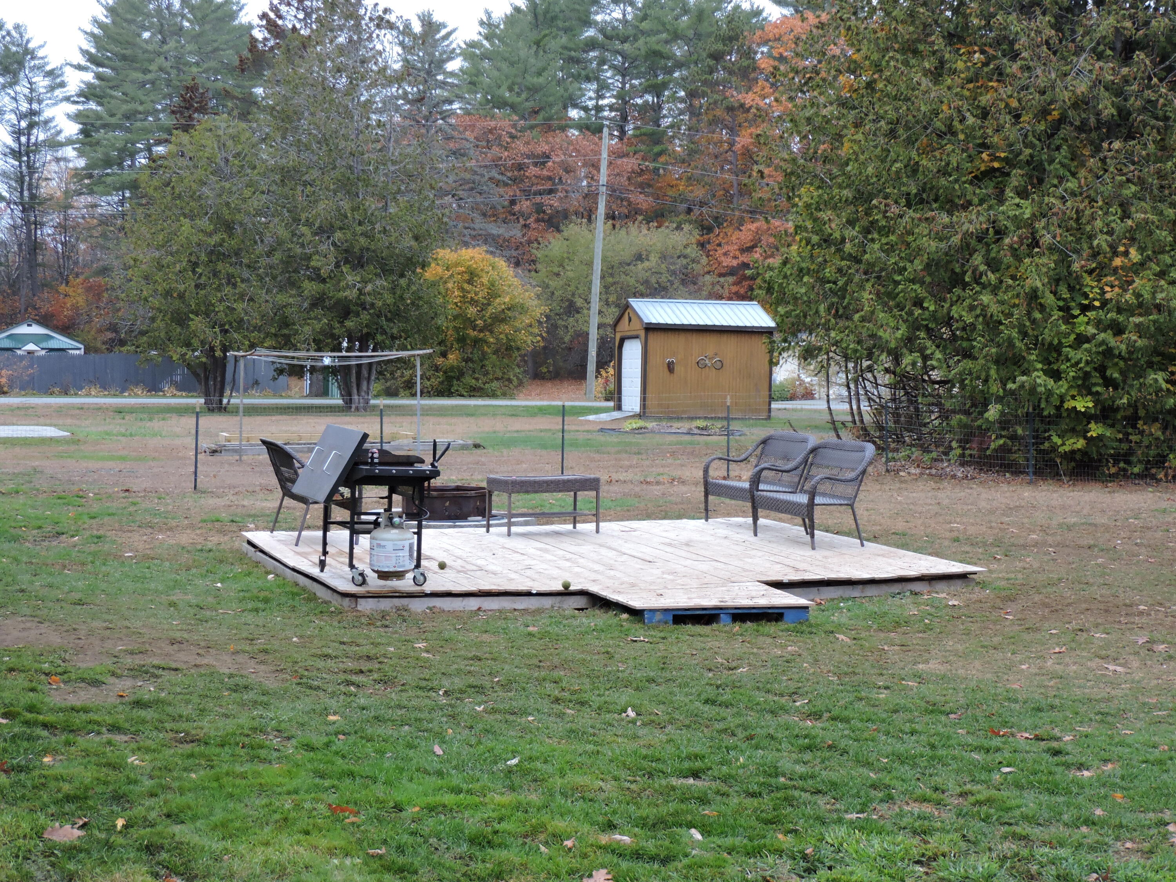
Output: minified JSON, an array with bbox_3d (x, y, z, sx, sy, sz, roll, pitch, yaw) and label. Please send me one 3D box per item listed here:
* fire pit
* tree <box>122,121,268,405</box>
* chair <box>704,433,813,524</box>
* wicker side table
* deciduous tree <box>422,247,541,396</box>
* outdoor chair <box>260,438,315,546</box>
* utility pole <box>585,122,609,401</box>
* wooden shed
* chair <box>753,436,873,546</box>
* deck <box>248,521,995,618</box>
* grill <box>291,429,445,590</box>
[{"bbox_3d":[-1.418,0.608,18.797,0.910,0.280,0.910,0,3,-20],"label":"fire pit"},{"bbox_3d":[-10.987,-5.055,52.787,4.300,8.350,4.200,1,3,0],"label":"tree"},{"bbox_3d":[1.544,0.356,17.180,0.640,0.860,1.170,0,3,-20],"label":"chair"},{"bbox_3d":[-0.398,0.563,16.393,0.890,0.480,0.450,-1,3,-29],"label":"wicker side table"},{"bbox_3d":[-4.132,-4.722,73.850,4.950,5.850,4.800,1,3,0],"label":"deciduous tree"},{"bbox_3d":[-2.317,0.389,15.625,0.640,0.860,1.170,0,3,-20],"label":"outdoor chair"},{"bbox_3d":[0.359,-6.503,67.750,0.290,10.128,0.290,3,3,0],"label":"utility pole"},{"bbox_3d":[2.914,-2.284,51.688,3.870,3.200,2.700,0,3,-17],"label":"wooden shed"},{"bbox_3d":[1.897,0.428,15.853,0.640,0.860,1.170,0,3,-20],"label":"chair"},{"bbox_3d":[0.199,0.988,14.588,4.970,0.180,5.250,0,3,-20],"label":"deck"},{"bbox_3d":[-1.544,0.441,13.032,0.830,1.040,1.150,0,3,-22],"label":"grill"}]

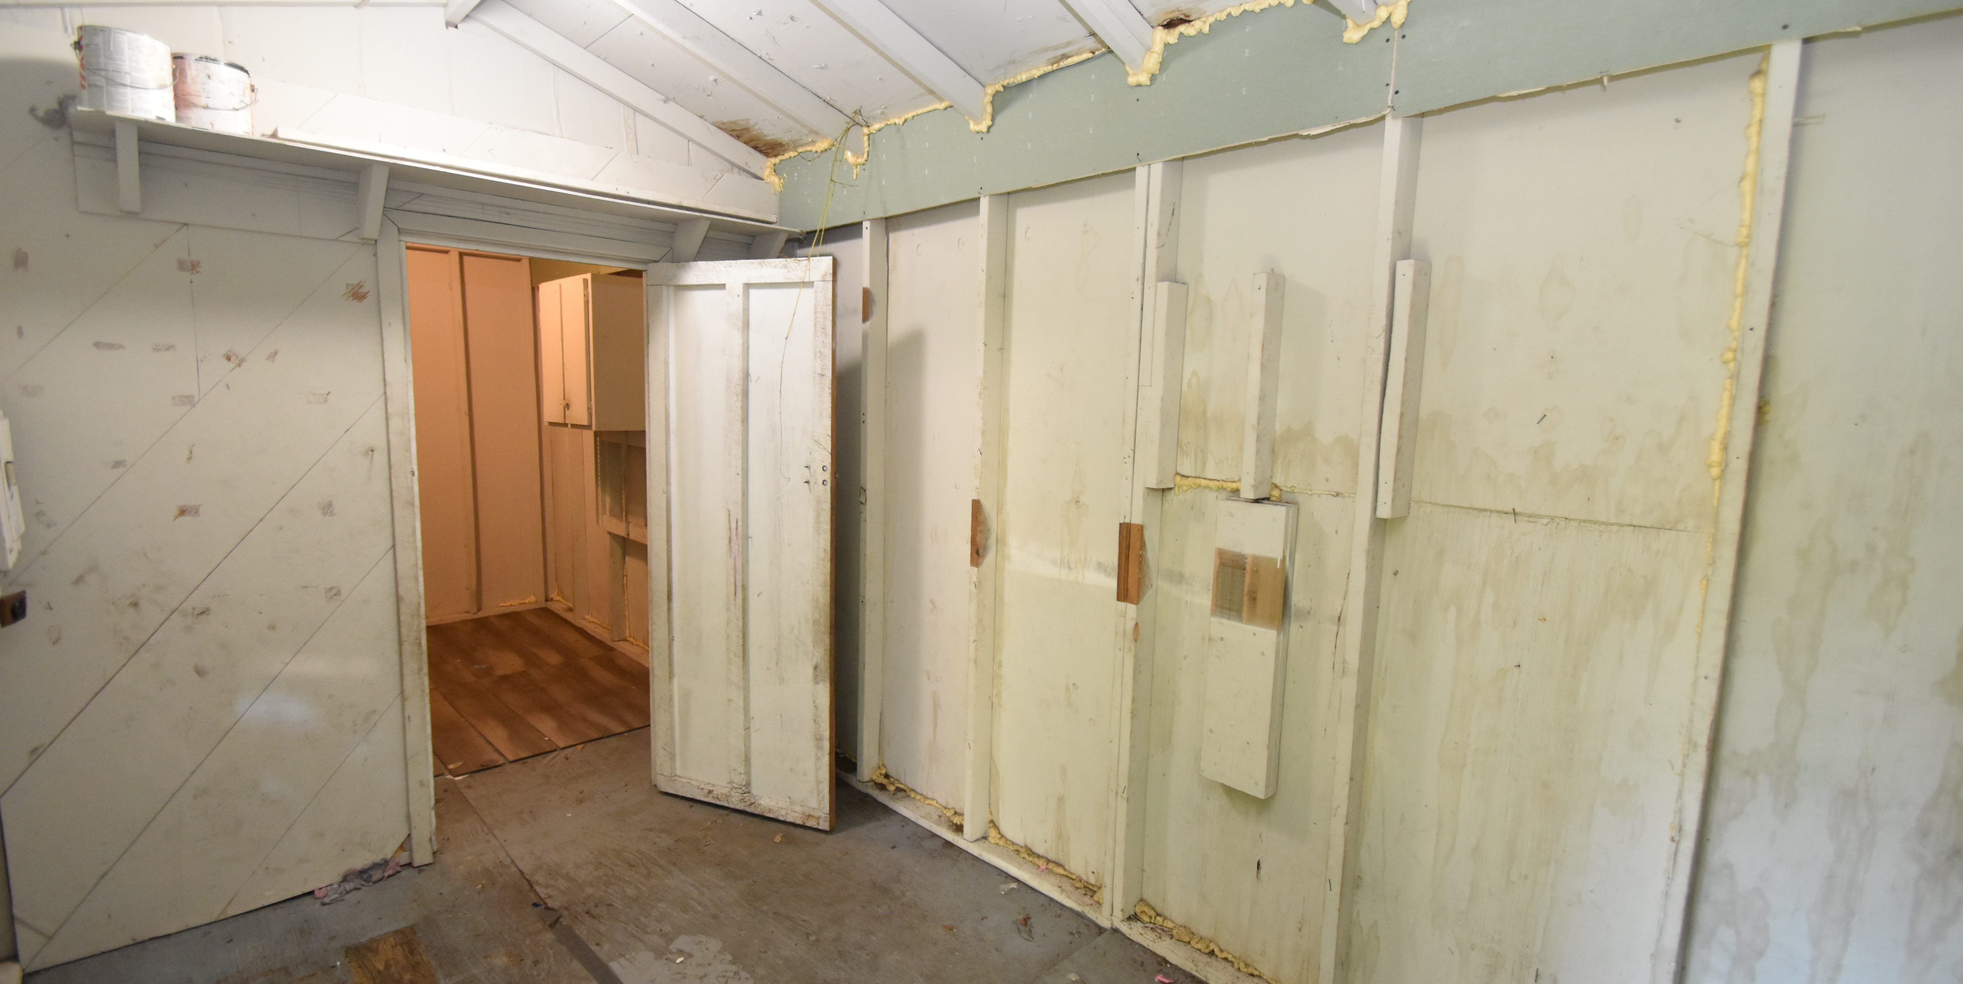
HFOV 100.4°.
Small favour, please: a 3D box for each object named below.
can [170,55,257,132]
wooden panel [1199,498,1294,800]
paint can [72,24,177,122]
[{"bbox_3d":[-2.033,-1.030,2.160,0.166,0.190,0.166,-5,9,-44],"label":"can"},{"bbox_3d":[0.698,0.405,2.145,0.070,0.760,0.185,-5,9,-44],"label":"wooden panel"},{"bbox_3d":[-2.096,-1.014,2.011,0.166,0.190,0.166,-5,9,-44],"label":"paint can"}]

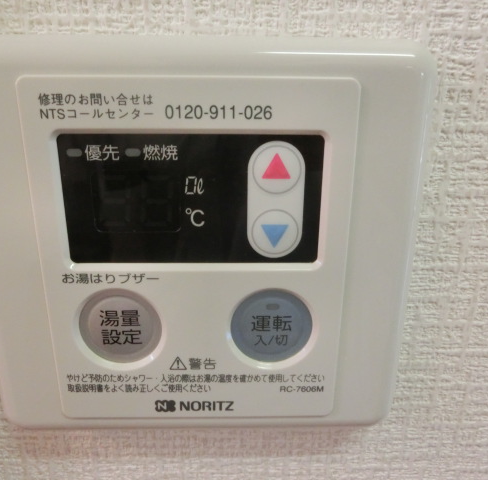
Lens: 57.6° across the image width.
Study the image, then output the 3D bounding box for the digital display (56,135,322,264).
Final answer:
[{"bbox_3d":[-0.014,-0.012,0.127,0.072,0.037,0.010,0,18,-2],"label":"digital display"}]

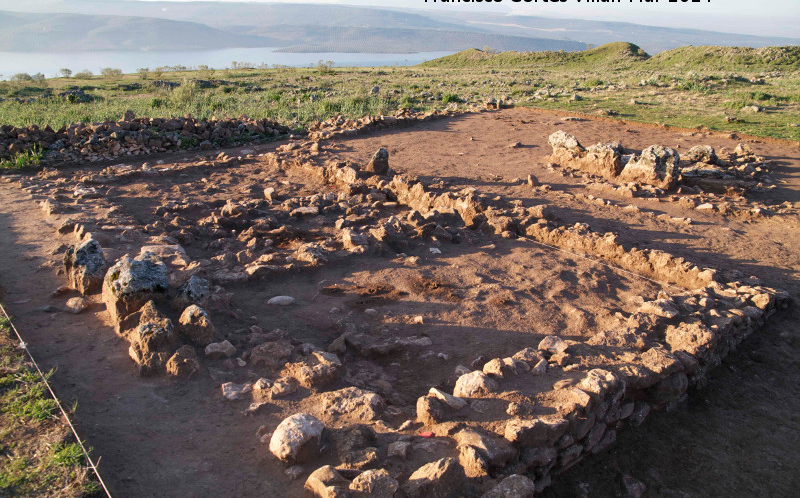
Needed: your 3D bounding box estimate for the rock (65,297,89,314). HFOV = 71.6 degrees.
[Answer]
[{"bbox_3d":[-3.148,0.555,5.412,0.188,0.127,0.160,-14,26,-31],"label":"rock"}]

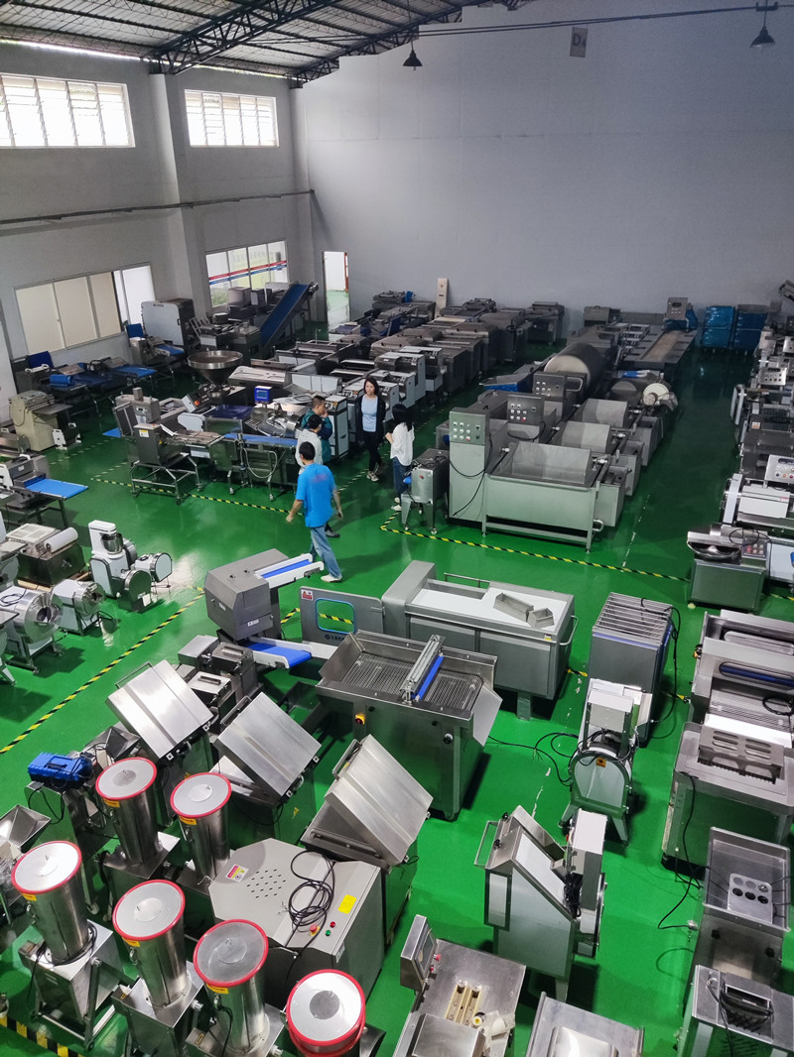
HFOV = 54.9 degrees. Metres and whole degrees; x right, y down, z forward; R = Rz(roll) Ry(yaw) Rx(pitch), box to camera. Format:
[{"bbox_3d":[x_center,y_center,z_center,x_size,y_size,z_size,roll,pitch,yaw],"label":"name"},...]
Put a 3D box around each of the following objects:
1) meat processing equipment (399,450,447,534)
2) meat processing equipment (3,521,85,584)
[{"bbox_3d":[0.411,-0.544,10.621,0.480,0.950,0.800,10,28,21],"label":"meat processing equipment"},{"bbox_3d":[-4.239,0.289,9.195,0.620,0.640,0.580,10,28,21],"label":"meat processing equipment"}]

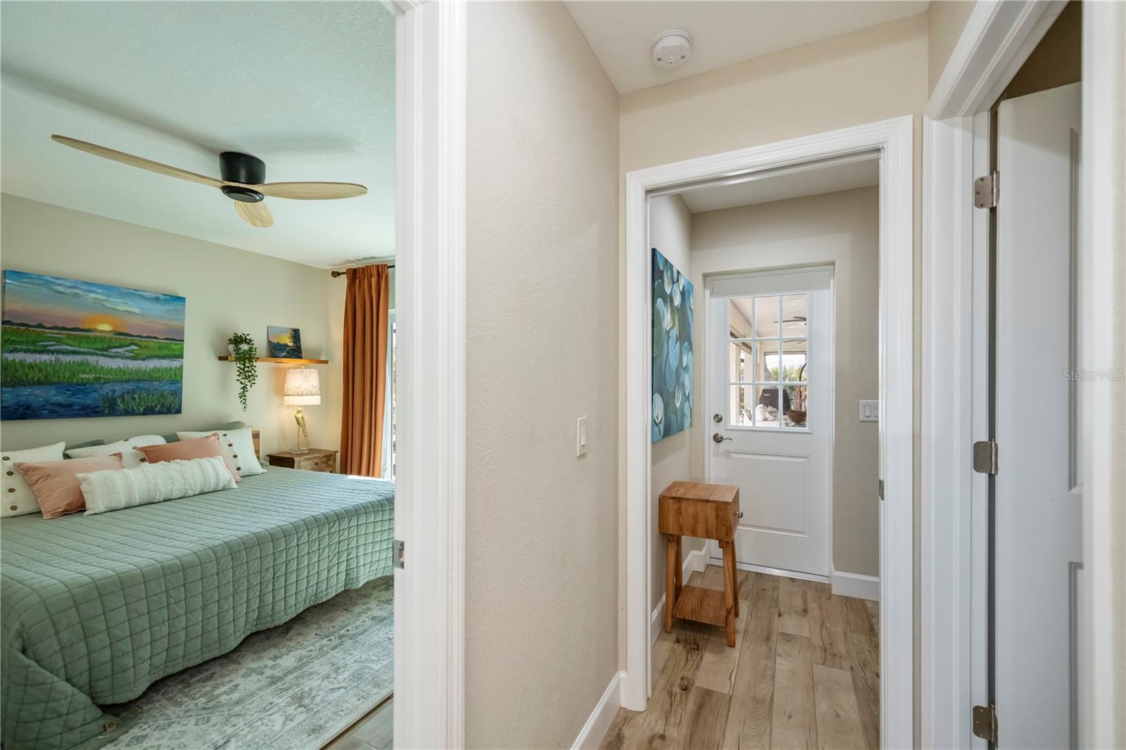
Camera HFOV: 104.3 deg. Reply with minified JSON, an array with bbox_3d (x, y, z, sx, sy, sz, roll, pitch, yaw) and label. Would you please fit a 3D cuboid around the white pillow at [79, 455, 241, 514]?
[{"bbox_3d":[-2.395,0.637,2.622,0.290,0.130,0.680,47,23,24],"label":"white pillow"}]

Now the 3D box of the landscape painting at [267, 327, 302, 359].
[{"bbox_3d":[-2.638,-0.294,4.165,0.020,0.295,0.300,-11,-5,27],"label":"landscape painting"}]

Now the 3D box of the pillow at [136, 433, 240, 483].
[{"bbox_3d":[-2.474,0.591,2.900,0.140,0.420,0.450,-46,-20,20],"label":"pillow"}]

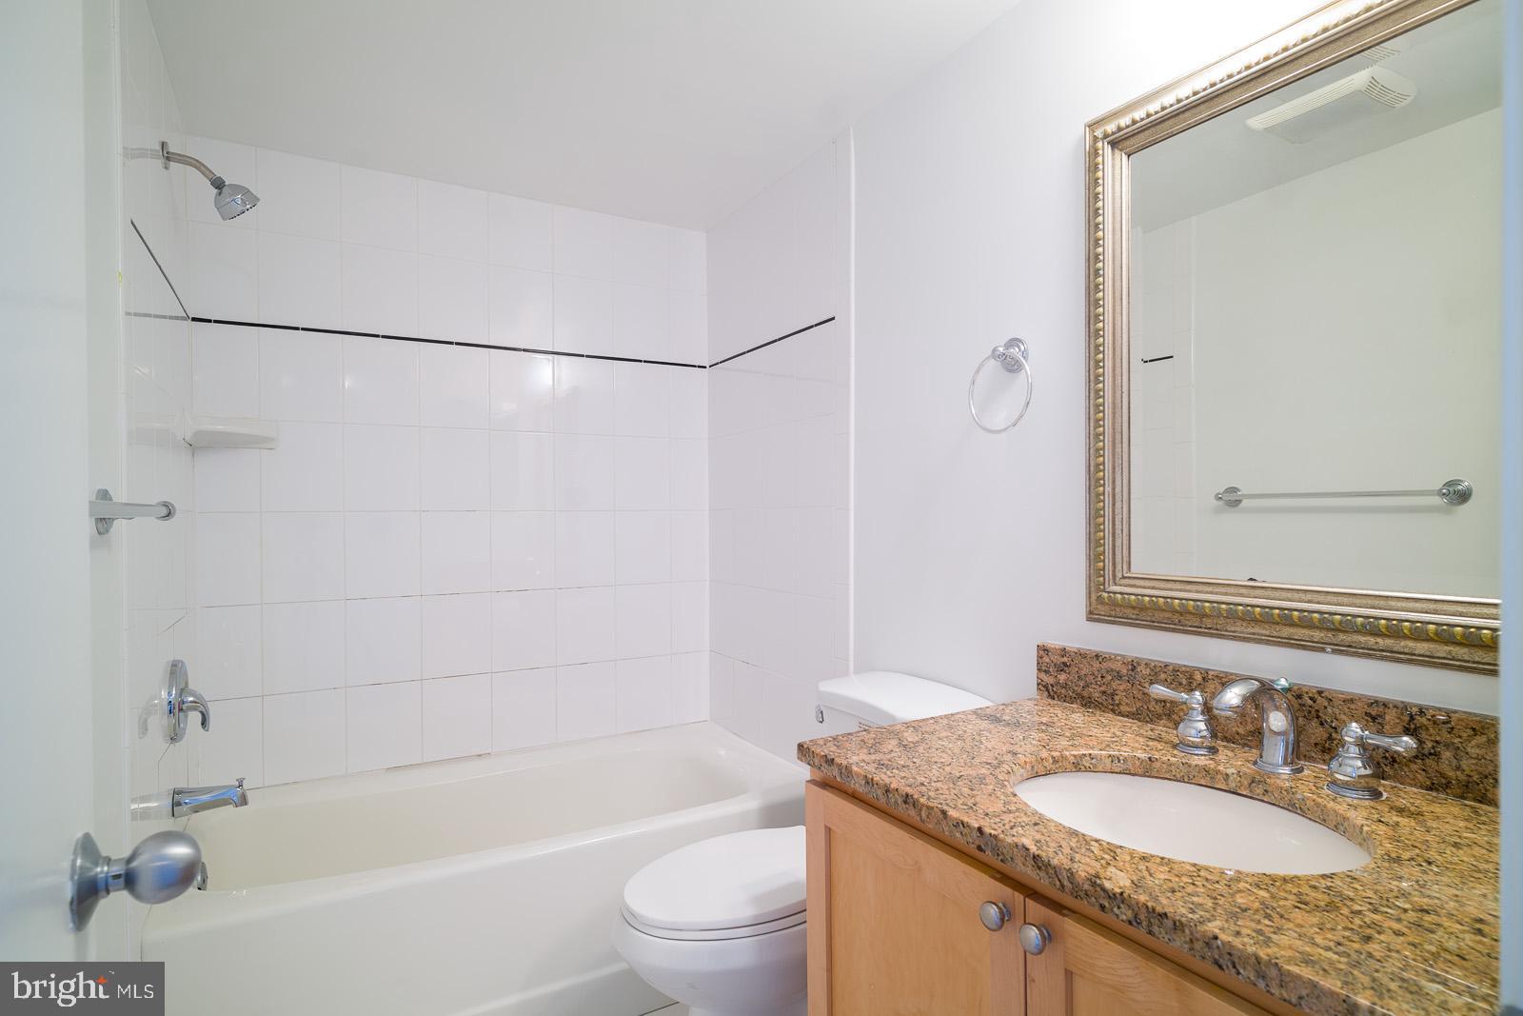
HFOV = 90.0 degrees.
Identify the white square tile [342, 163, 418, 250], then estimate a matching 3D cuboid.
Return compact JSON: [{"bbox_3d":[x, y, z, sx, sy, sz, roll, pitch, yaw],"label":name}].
[{"bbox_3d":[-1.133,-0.885,2.271,0.201,0.226,0.010,0,0,-28],"label":"white square tile"}]

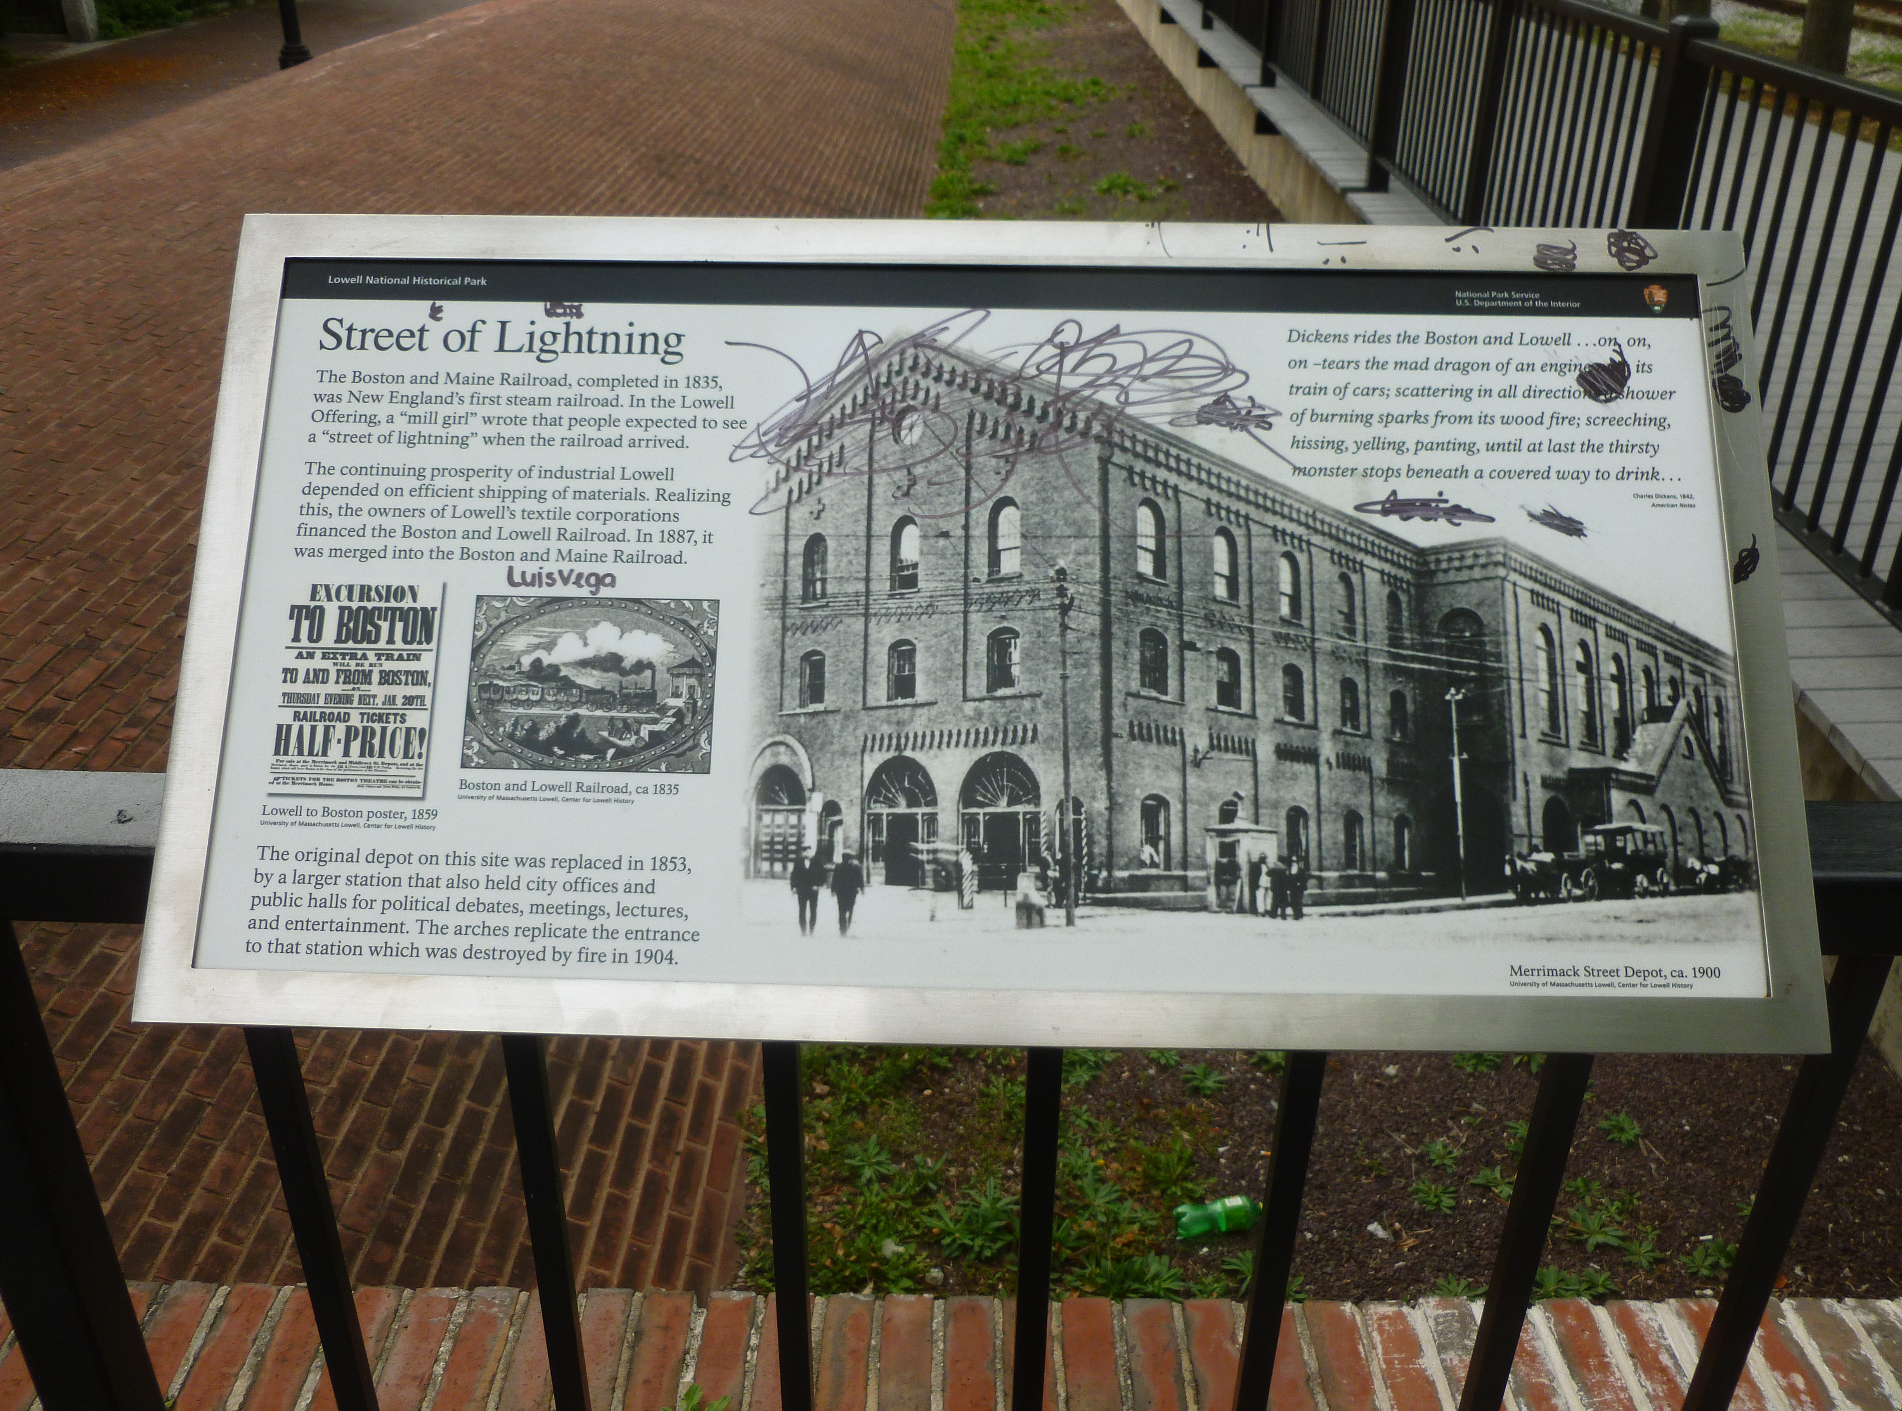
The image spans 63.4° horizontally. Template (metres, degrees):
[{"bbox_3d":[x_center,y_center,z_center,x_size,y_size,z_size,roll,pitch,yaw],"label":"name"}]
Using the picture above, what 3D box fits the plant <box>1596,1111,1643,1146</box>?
[{"bbox_3d":[1.685,1.067,3.878,0.100,0.050,0.090,1,28,0],"label":"plant"}]

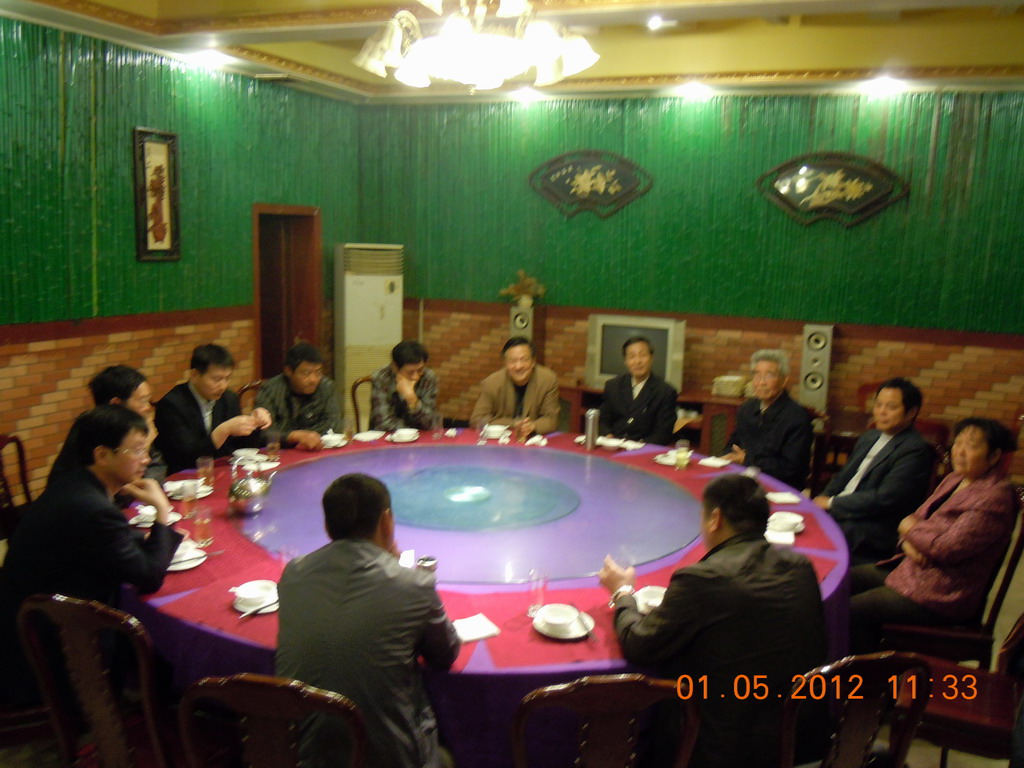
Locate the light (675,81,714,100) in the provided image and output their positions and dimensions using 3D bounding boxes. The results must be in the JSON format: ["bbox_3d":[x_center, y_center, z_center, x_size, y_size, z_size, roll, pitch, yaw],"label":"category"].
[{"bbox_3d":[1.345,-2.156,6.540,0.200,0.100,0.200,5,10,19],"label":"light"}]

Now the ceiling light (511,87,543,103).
[{"bbox_3d":[0.121,-2.266,6.923,0.220,0.080,0.220,5,10,19],"label":"ceiling light"}]

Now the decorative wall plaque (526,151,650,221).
[{"bbox_3d":[0.636,-1.606,7.144,1.022,0.534,0.050,5,10,19],"label":"decorative wall plaque"}]

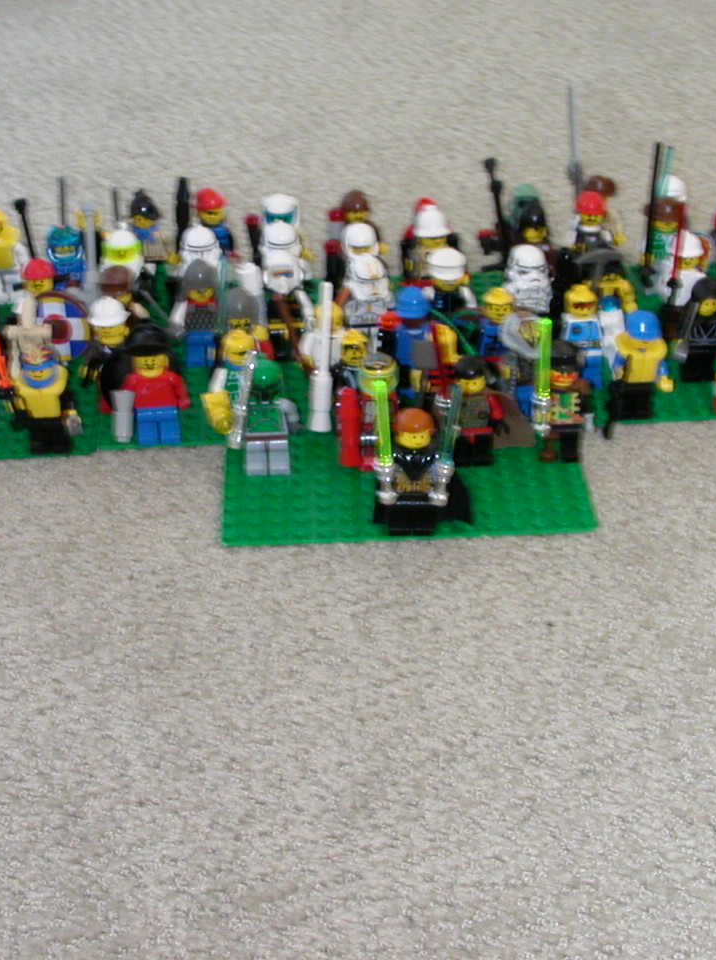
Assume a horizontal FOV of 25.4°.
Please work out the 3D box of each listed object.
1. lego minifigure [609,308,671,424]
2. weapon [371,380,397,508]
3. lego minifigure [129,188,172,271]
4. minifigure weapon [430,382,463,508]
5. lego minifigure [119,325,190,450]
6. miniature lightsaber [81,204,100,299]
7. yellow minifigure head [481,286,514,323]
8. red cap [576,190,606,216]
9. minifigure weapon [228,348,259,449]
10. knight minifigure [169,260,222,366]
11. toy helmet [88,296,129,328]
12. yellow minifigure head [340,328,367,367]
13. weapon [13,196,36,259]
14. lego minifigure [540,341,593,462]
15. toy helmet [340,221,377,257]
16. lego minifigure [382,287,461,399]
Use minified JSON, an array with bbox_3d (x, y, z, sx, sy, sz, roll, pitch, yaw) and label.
[{"bbox_3d":[0.102,-0.042,0.585,0.025,0.043,0.015,-3,36,-1],"label":"lego minifigure"},{"bbox_3d":[0.009,-0.013,0.530,0.006,0.043,0.006,-4,20,1],"label":"weapon"},{"bbox_3d":[-0.091,-0.101,0.690,0.024,0.043,0.015,-2,34,0],"label":"lego minifigure"},{"bbox_3d":[0.029,-0.012,0.521,0.006,0.043,0.006,5,26,-5],"label":"minifigure weapon"},{"bbox_3d":[-0.074,-0.034,0.578,0.025,0.046,0.015,-3,35,-1],"label":"lego minifigure"},{"bbox_3d":[-0.111,-0.094,0.663,0.006,0.043,0.006,1,36,-3],"label":"miniature lightsaber"},{"bbox_3d":[0.052,-0.066,0.596,0.013,0.013,0.014,-6,35,-5],"label":"yellow minifigure head"},{"bbox_3d":[0.099,-0.115,0.670,0.013,0.009,0.016,-5,34,-4],"label":"red cap"},{"bbox_3d":[-0.040,-0.029,0.560,0.006,0.040,0.006,10,29,-8],"label":"minifigure weapon"},{"bbox_3d":[-0.062,-0.066,0.635,0.025,0.043,0.016,-2,33,0],"label":"knight minifigure"},{"bbox_3d":[-0.093,-0.061,0.587,0.014,0.009,0.017,16,39,23],"label":"toy helmet"},{"bbox_3d":[-0.002,-0.048,0.574,0.010,0.011,0.010,-4,36,-4],"label":"yellow minifigure head"},{"bbox_3d":[-0.141,-0.103,0.679,0.005,0.037,0.005,-6,26,3],"label":"weapon"},{"bbox_3d":[0.073,-0.027,0.566,0.025,0.045,0.016,-2,33,0],"label":"lego minifigure"},{"bbox_3d":[0.001,-0.096,0.638,0.014,0.014,0.015,-6,36,-5],"label":"toy helmet"},{"bbox_3d":[0.023,-0.051,0.608,0.027,0.043,0.017,-2,33,0],"label":"lego minifigure"}]

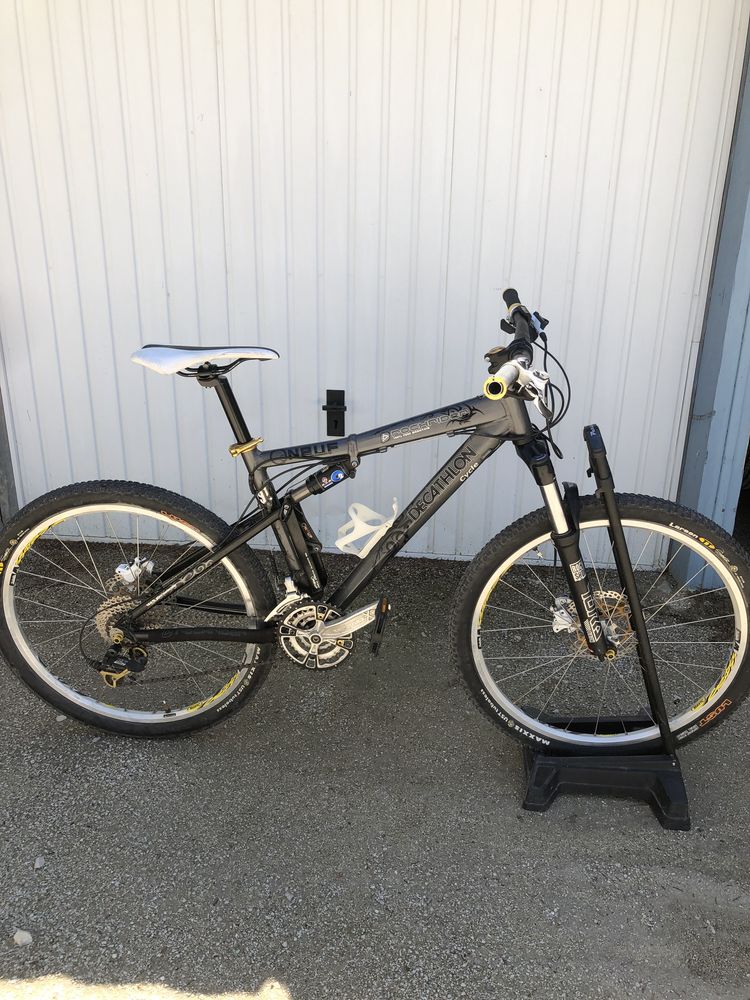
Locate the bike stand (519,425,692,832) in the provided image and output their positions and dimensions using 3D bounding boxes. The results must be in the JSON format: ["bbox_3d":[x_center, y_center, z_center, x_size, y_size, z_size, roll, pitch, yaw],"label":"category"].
[{"bbox_3d":[0.508,0.226,1.726,0.355,0.815,0.400,2,21,4],"label":"bike stand"}]

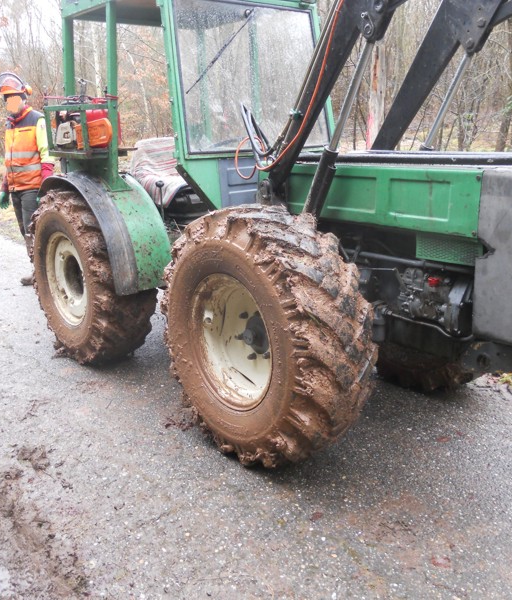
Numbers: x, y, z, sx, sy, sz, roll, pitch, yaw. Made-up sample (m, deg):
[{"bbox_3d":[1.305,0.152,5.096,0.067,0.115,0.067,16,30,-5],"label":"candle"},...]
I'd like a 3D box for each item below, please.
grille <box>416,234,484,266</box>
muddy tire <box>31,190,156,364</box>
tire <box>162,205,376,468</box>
[{"bbox_3d":[0.695,-0.183,2.235,0.030,0.097,0.279,-12,19,-39],"label":"grille"},{"bbox_3d":[-1.052,-0.149,3.872,0.335,1.055,1.055,-12,19,-39],"label":"muddy tire"},{"bbox_3d":[-0.016,0.146,2.692,0.335,1.055,1.055,-12,19,-39],"label":"tire"}]

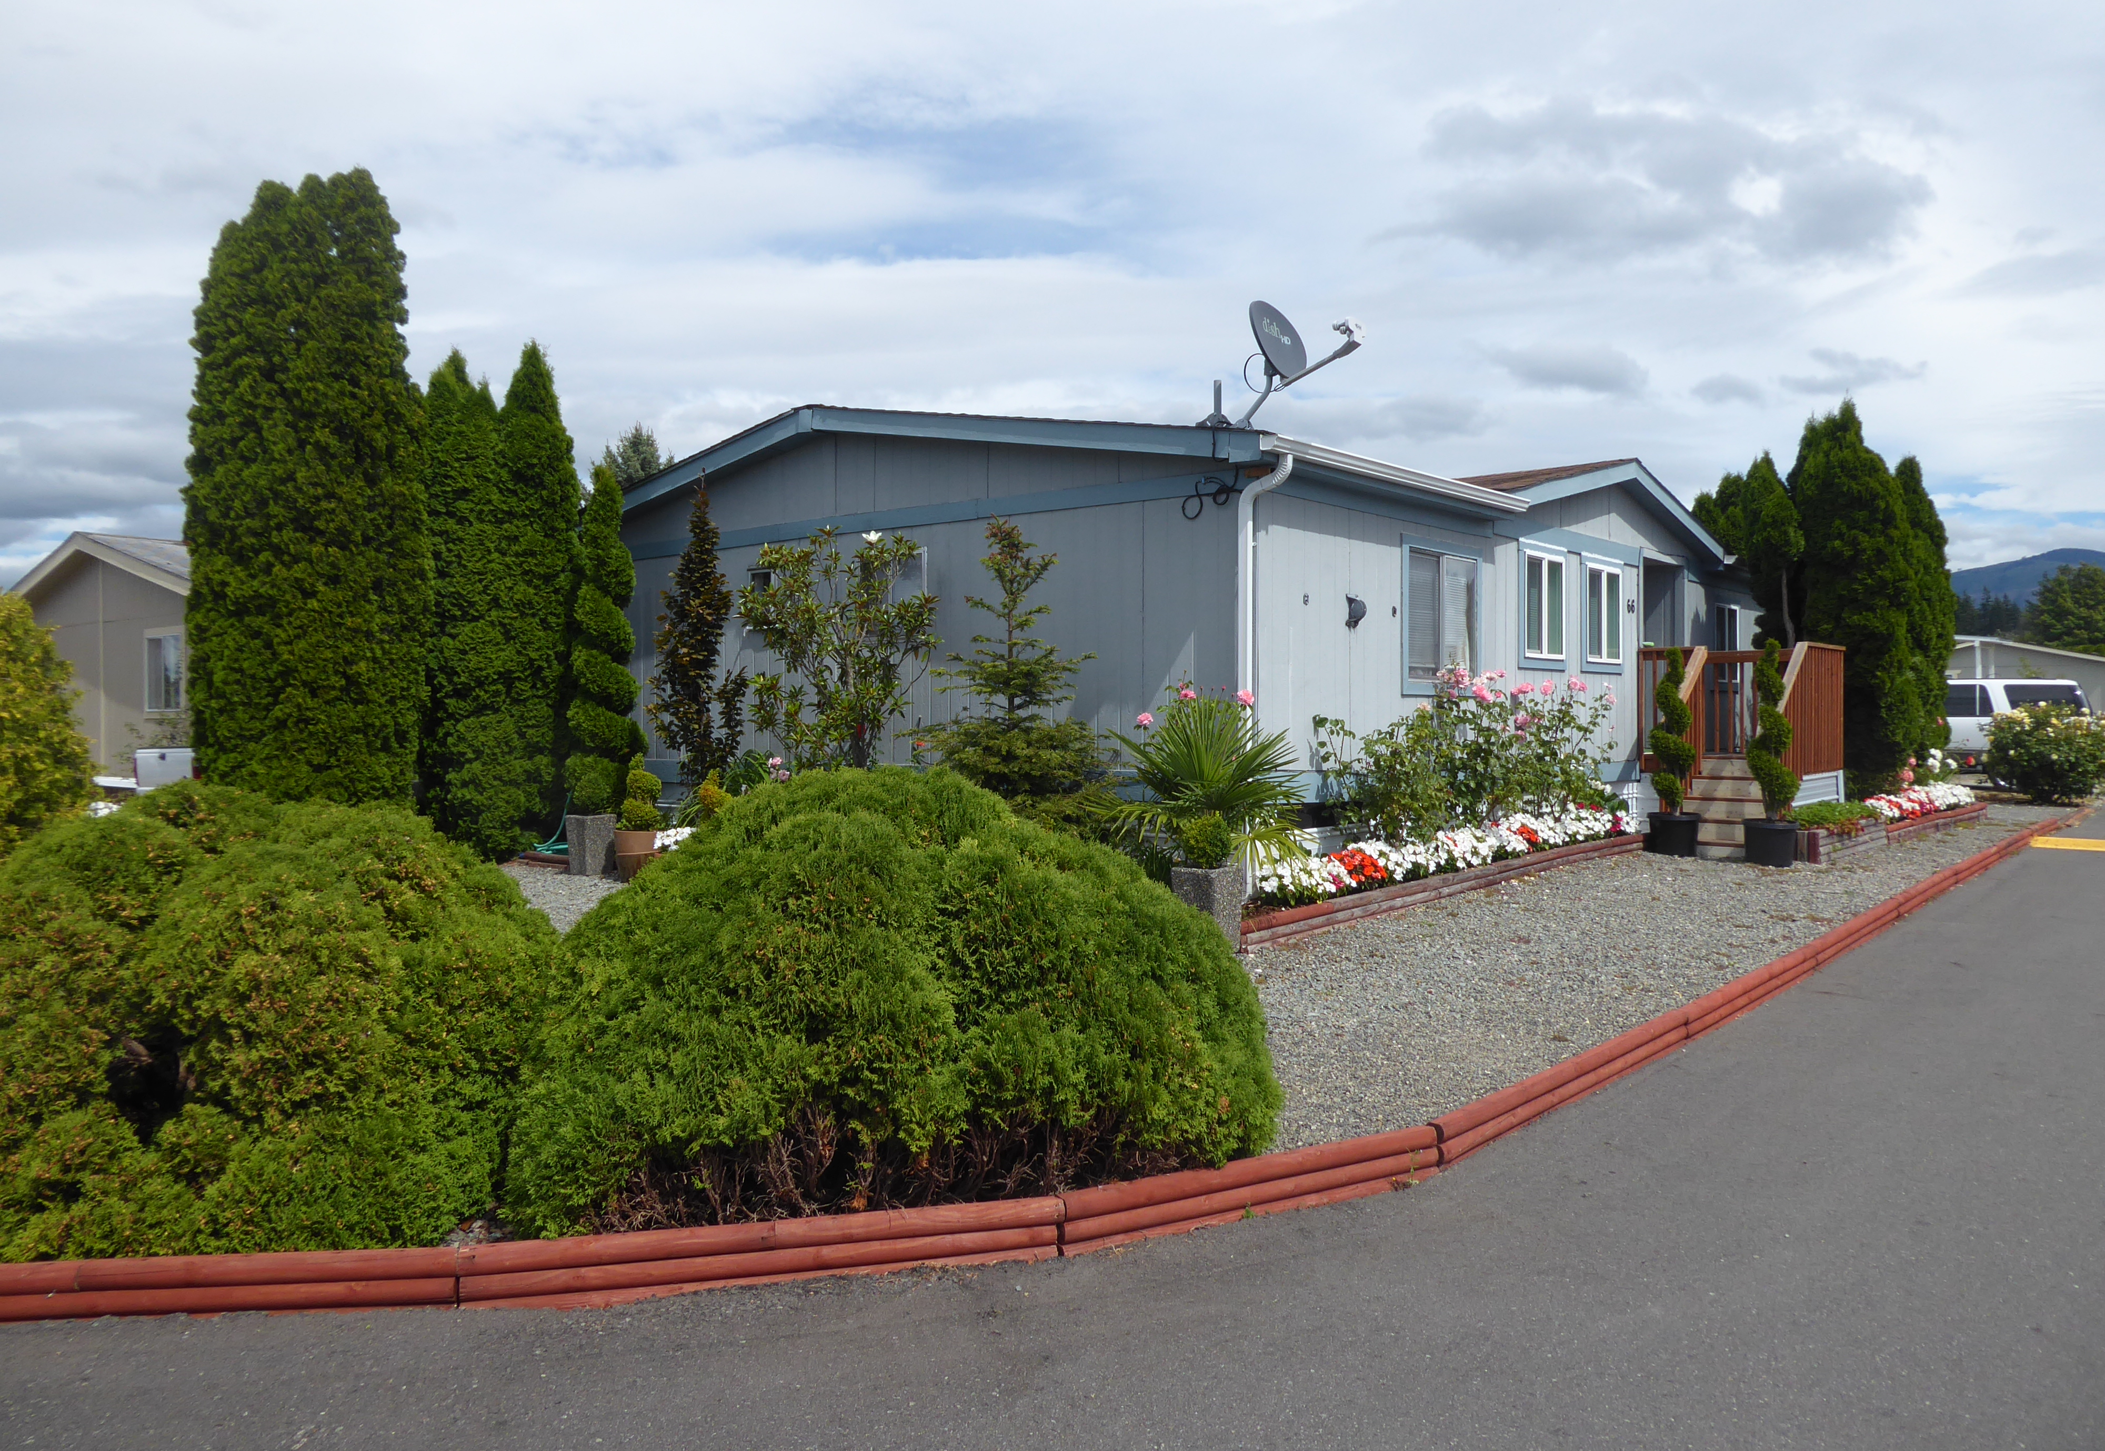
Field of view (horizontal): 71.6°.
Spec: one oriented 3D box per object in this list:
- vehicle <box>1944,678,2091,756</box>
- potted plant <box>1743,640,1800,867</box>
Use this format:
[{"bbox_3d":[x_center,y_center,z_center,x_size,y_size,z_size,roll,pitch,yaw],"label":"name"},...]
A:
[{"bbox_3d":[15.500,0.141,26.300,5.300,1.930,2.000,0,1,39],"label":"vehicle"},{"bbox_3d":[5.958,0.239,12.100,0.470,1.881,0.470,0,0,0],"label":"potted plant"}]

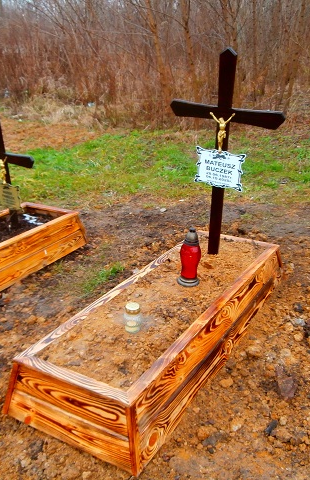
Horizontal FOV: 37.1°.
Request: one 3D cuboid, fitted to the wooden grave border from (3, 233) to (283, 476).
[{"bbox_3d":[0.128,0.402,2.645,0.695,0.267,1.966,11,24,29],"label":"wooden grave border"}]

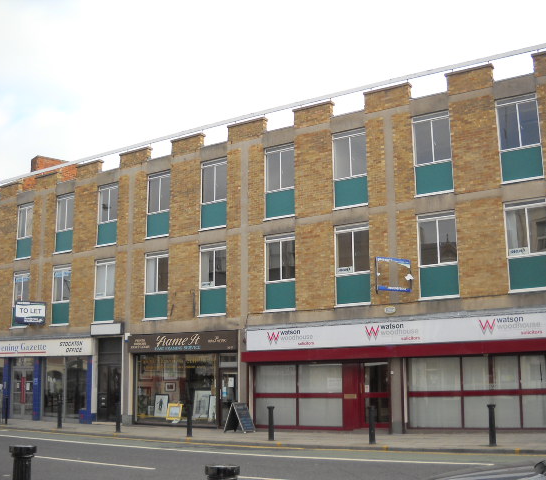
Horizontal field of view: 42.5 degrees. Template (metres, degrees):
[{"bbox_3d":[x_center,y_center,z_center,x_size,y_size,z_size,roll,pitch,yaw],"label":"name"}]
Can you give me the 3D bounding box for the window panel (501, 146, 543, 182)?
[{"bbox_3d":[6.461,-1.970,18.236,1.070,0.820,0.060,-8,-14,32],"label":"window panel"}]

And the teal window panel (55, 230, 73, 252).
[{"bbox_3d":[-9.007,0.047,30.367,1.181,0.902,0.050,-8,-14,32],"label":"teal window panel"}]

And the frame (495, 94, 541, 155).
[{"bbox_3d":[6.684,-3.218,19.148,1.168,1.540,0.100,-8,-14,33],"label":"frame"}]

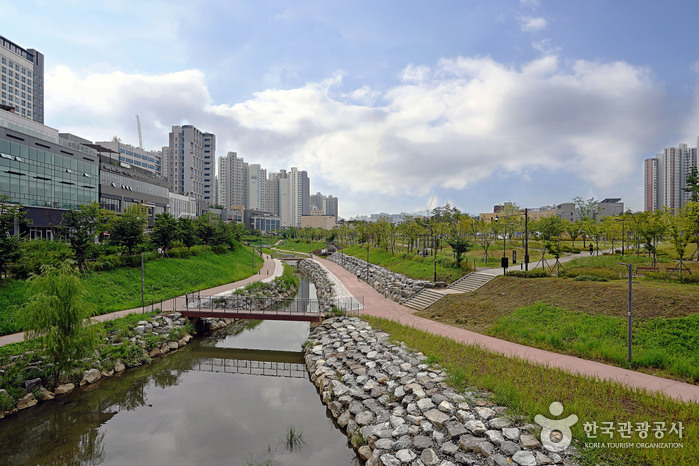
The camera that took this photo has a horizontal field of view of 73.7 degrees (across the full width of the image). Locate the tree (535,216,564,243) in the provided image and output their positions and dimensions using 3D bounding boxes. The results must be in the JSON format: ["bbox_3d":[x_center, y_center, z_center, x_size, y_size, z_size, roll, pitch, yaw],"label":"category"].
[{"bbox_3d":[38.720,-0.390,90.000,5.400,6.100,5.400,0,0,0],"label":"tree"}]

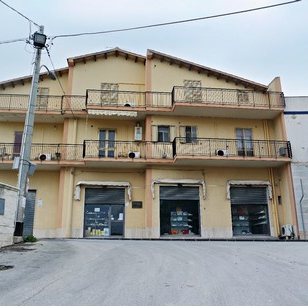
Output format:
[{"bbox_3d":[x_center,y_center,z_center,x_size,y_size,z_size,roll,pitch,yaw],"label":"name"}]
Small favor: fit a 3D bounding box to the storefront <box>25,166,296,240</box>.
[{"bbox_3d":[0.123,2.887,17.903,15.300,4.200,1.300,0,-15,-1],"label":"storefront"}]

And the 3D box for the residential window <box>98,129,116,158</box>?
[{"bbox_3d":[-2.890,-0.389,19.079,1.070,2.180,0.150,1,-15,-5],"label":"residential window"}]

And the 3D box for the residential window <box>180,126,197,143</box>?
[{"bbox_3d":[2.127,-1.148,18.854,1.020,1.100,0.150,1,-15,-6],"label":"residential window"}]

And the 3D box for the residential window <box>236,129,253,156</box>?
[{"bbox_3d":[5.651,-0.469,19.031,1.080,2.180,0.150,1,-15,-6],"label":"residential window"}]

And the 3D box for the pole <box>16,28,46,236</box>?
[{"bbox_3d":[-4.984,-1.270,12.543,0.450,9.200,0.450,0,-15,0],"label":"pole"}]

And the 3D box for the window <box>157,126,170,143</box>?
[{"bbox_3d":[0.633,-1.158,18.653,0.750,1.100,0.150,1,-15,-6],"label":"window"}]

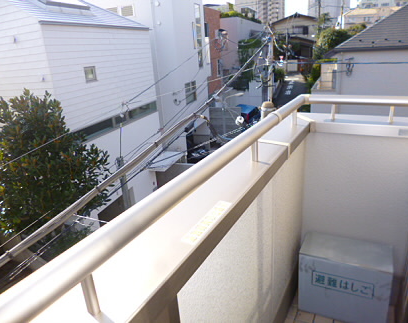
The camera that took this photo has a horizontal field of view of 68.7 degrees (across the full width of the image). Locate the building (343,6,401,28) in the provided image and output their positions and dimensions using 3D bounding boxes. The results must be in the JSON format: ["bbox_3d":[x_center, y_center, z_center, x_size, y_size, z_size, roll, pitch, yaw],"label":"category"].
[{"bbox_3d":[50.380,-43.290,93.150,16.500,8.000,10.500,0,19,11],"label":"building"}]

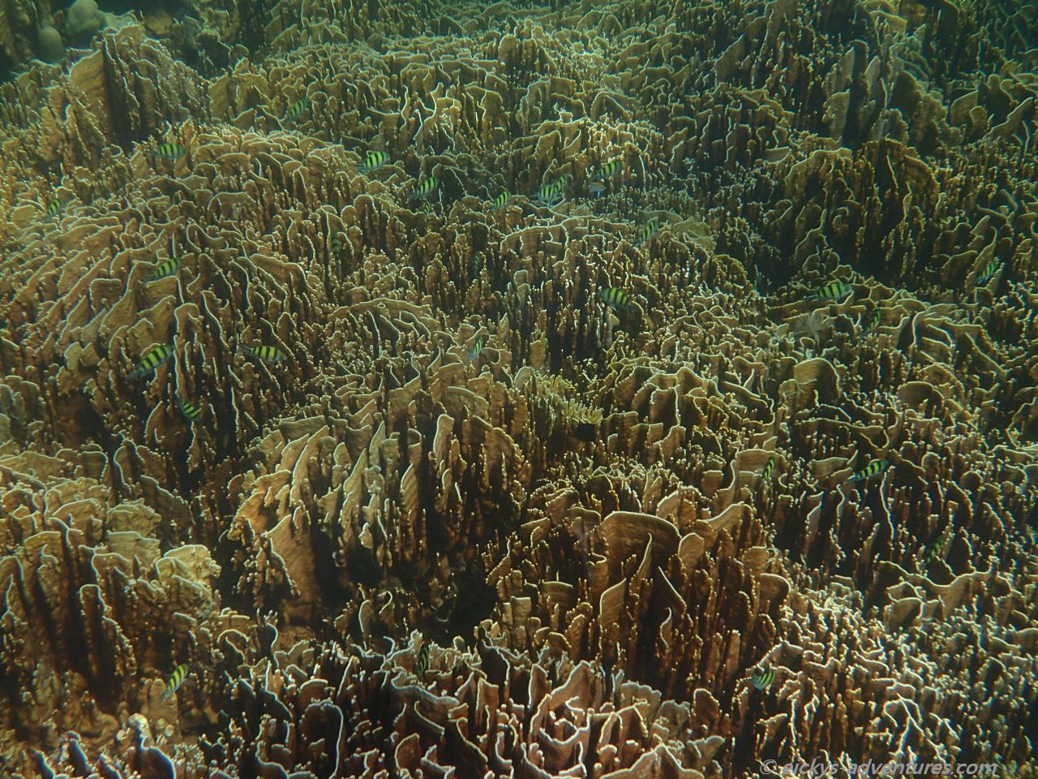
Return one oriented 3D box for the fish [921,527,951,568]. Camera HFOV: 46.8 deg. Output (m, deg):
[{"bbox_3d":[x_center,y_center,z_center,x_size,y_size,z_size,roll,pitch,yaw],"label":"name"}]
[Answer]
[{"bbox_3d":[0.904,0.342,2.600,0.018,0.044,0.105,25,50,31],"label":"fish"}]

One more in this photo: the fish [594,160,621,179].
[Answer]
[{"bbox_3d":[0.278,-0.688,3.750,0.125,0.052,0.021,-32,46,-24],"label":"fish"}]

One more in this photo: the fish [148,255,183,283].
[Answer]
[{"bbox_3d":[-0.919,-0.311,3.100,0.102,0.043,0.017,-30,44,-21],"label":"fish"}]

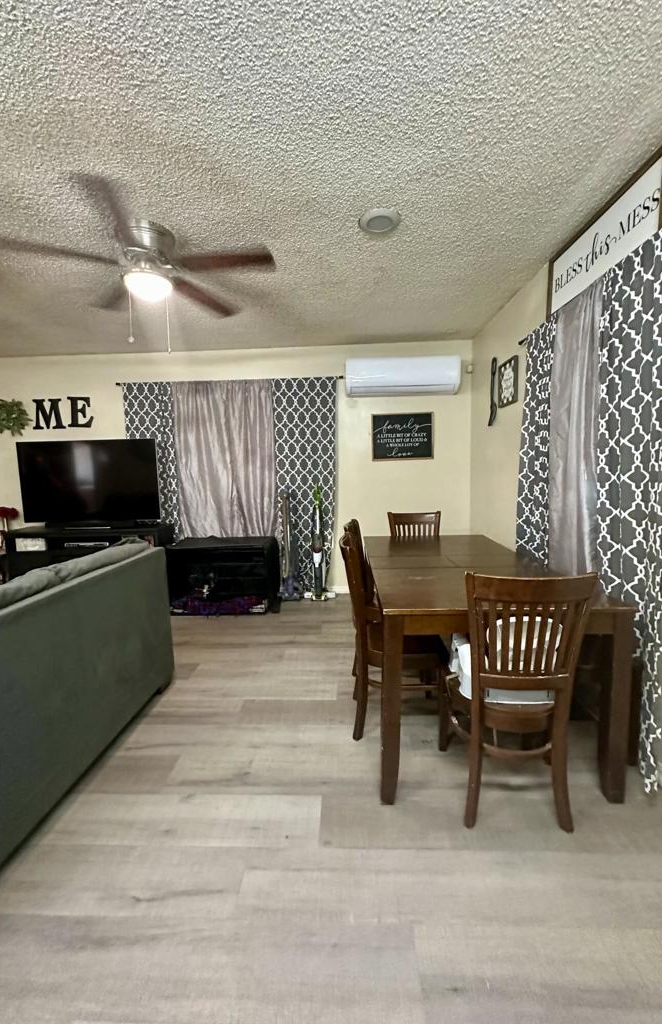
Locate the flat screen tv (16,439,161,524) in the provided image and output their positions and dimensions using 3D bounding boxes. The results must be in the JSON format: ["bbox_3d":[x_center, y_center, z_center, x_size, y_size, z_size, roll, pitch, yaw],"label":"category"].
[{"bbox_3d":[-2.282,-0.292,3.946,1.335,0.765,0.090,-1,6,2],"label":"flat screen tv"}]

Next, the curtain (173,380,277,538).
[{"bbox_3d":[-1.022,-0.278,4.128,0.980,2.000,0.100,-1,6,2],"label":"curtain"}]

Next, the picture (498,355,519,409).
[{"bbox_3d":[1.323,-0.958,3.088,0.025,0.318,0.335,-1,6,2],"label":"picture"}]

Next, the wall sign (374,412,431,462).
[{"bbox_3d":[0.697,-0.729,4.009,0.593,0.452,0.025,-1,6,2],"label":"wall sign"}]

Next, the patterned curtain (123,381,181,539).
[{"bbox_3d":[-1.748,-0.212,4.105,0.500,2.080,0.100,-1,6,2],"label":"patterned curtain"}]

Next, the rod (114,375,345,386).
[{"bbox_3d":[-0.998,-1.276,4.026,2.240,0.032,0.050,-1,6,2],"label":"rod"}]

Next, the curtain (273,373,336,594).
[{"bbox_3d":[-0.236,-0.246,4.106,0.635,2.120,0.110,-1,6,2],"label":"curtain"}]

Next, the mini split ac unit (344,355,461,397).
[{"bbox_3d":[0.673,-1.287,3.951,1.050,0.325,0.220,-1,6,2],"label":"mini split ac unit"}]

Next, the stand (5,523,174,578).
[{"bbox_3d":[-2.255,0.532,3.962,1.385,0.755,0.370,-1,6,2],"label":"stand"}]

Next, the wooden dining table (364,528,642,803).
[{"bbox_3d":[0.662,0.640,2.289,0.875,0.760,1.580,-1,6,2],"label":"wooden dining table"}]

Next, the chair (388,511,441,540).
[{"bbox_3d":[0.622,0.486,2.908,0.440,0.935,0.520,-1,6,2],"label":"chair"}]

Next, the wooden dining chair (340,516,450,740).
[{"bbox_3d":[0.294,0.572,2.060,0.490,0.975,0.455,-1,6,2],"label":"wooden dining chair"}]

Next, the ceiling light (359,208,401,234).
[{"bbox_3d":[0.234,-1.379,1.981,0.195,0.030,0.195,-1,6,2],"label":"ceiling light"}]

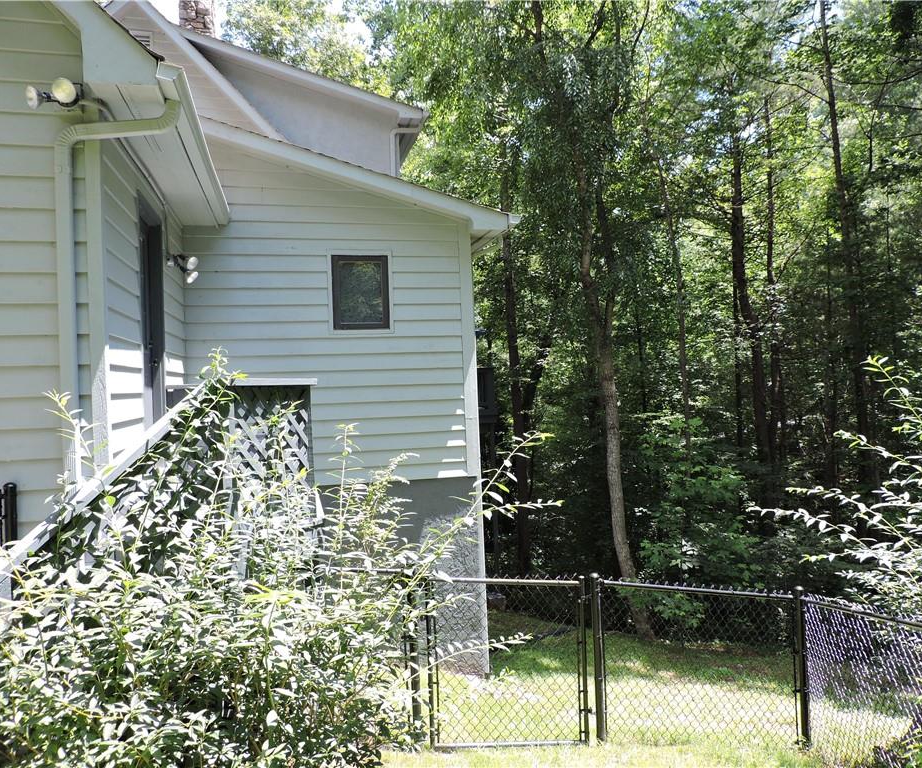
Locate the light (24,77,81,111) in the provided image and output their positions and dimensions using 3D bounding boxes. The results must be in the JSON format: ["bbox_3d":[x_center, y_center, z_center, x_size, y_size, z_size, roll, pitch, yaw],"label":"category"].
[{"bbox_3d":[-1.953,-1.395,3.410,0.224,0.149,0.190,-2,0,-14],"label":"light"}]

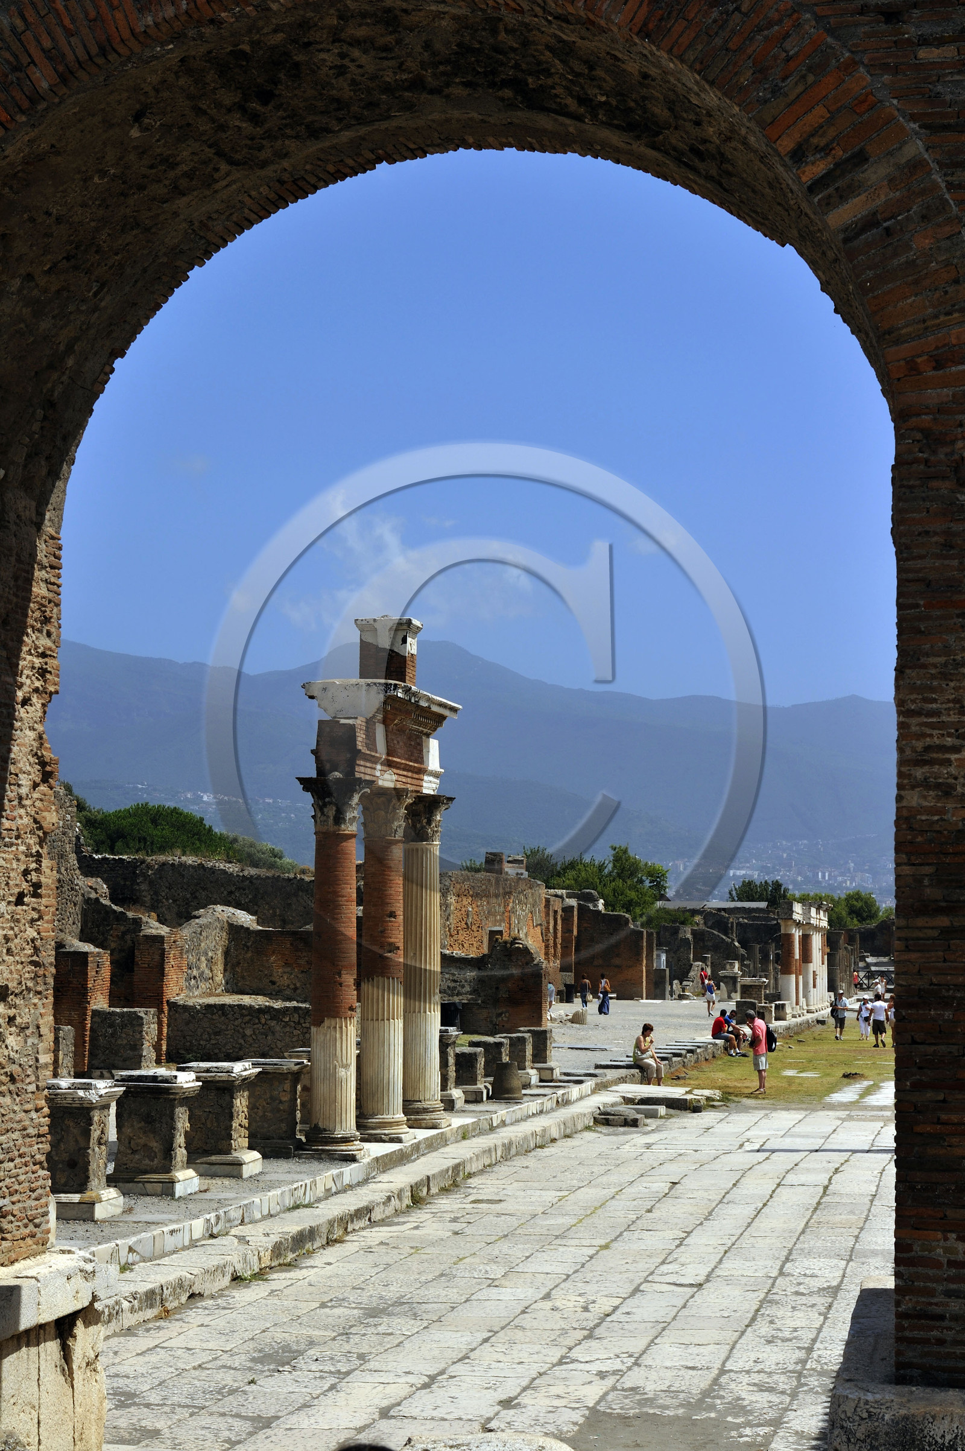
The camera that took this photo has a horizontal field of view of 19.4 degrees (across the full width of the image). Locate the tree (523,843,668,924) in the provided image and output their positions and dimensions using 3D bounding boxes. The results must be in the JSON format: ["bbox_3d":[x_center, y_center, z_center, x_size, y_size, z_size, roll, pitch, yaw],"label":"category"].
[{"bbox_3d":[6.551,10.715,163.000,8.500,8.000,7.500,0,-4,10],"label":"tree"}]

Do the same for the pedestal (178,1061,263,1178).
[{"bbox_3d":[-2.989,4.364,31.371,0.900,1.260,0.900,-1,-5,10],"label":"pedestal"}]

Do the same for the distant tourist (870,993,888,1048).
[{"bbox_3d":[12.843,9.562,91.300,0.550,1.740,0.420,1,-5,-6],"label":"distant tourist"}]

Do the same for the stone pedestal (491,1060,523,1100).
[{"bbox_3d":[0.423,5.940,47.200,0.530,0.640,0.530,0,-5,0],"label":"stone pedestal"}]

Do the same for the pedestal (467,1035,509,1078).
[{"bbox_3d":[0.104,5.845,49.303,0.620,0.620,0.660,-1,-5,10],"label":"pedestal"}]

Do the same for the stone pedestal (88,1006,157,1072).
[{"bbox_3d":[-6.277,5.643,49.415,0.920,1.300,0.900,-1,-5,10],"label":"stone pedestal"}]

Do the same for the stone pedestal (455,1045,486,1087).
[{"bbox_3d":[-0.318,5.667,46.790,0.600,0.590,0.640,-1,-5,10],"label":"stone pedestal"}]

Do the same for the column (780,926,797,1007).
[{"bbox_3d":[11.976,9.521,110.364,0.640,3.720,0.640,-1,-5,10],"label":"column"}]

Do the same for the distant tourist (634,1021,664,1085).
[{"bbox_3d":[3.605,7.156,61.095,0.620,1.360,0.480,-2,-5,27],"label":"distant tourist"}]

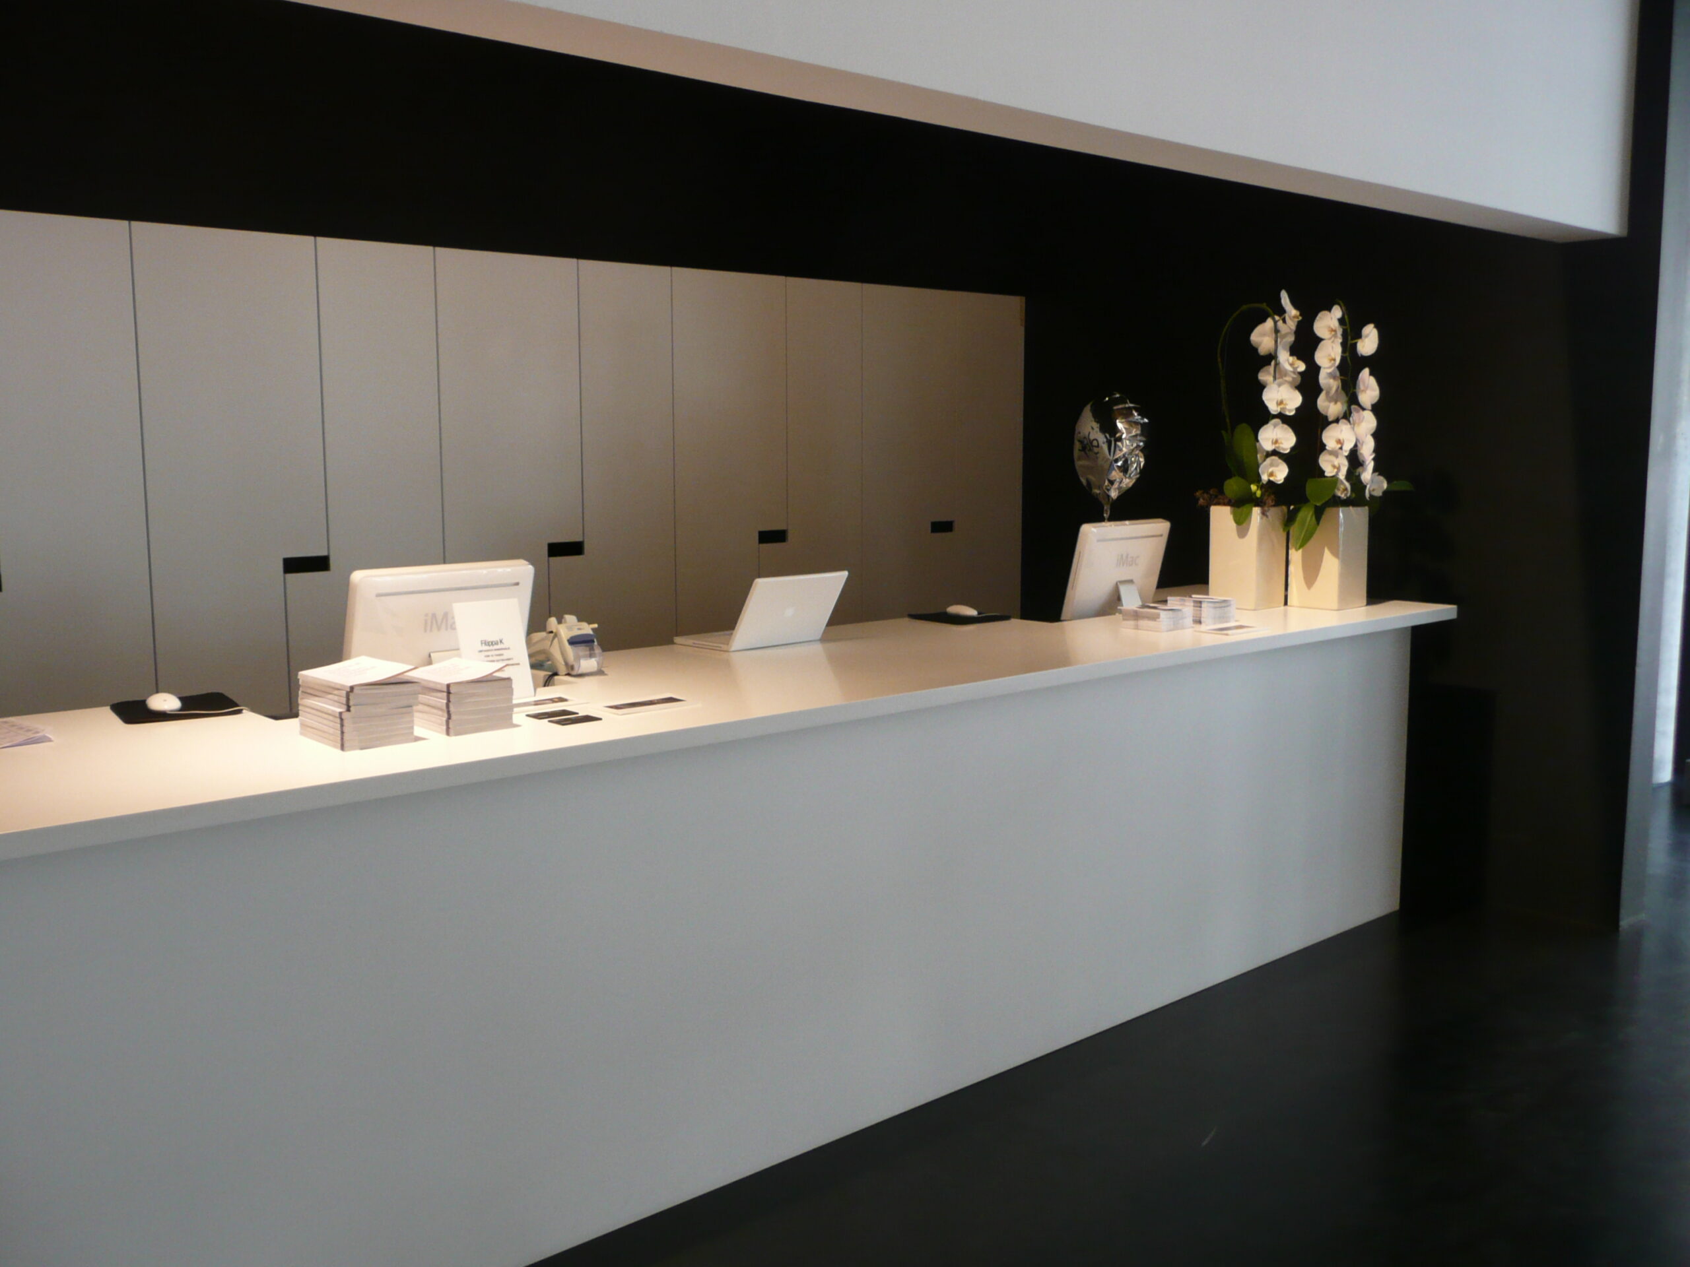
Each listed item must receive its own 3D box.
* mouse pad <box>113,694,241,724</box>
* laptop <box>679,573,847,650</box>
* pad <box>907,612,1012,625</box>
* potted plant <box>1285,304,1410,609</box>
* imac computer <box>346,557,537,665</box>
[{"bbox_3d":[-1.468,0.162,3.222,0.235,0.010,0.260,-5,8,-31],"label":"mouse pad"},{"bbox_3d":[-0.242,-0.071,4.211,0.325,0.207,0.352,-7,10,-43],"label":"laptop"},{"bbox_3d":[0.385,-0.051,4.803,0.235,0.008,0.260,-5,9,-34],"label":"pad"},{"bbox_3d":[1.729,-0.610,5.040,0.300,1.035,0.280,-7,9,-40],"label":"potted plant"},{"bbox_3d":[-0.930,0.049,3.392,0.426,0.415,0.190,-7,10,-42],"label":"imac computer"}]

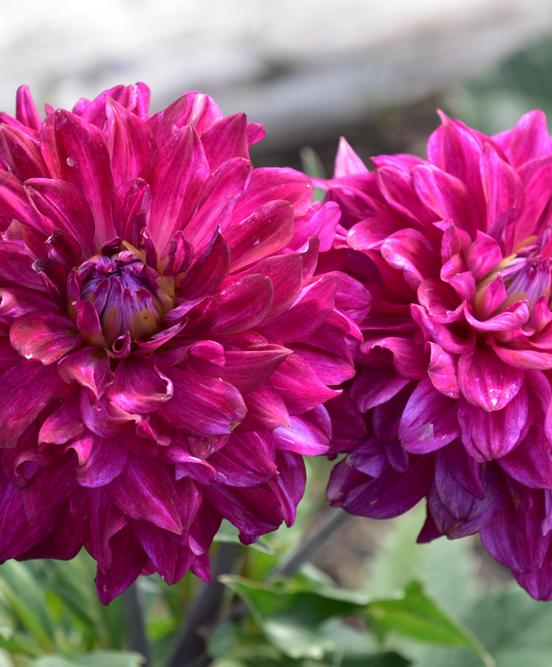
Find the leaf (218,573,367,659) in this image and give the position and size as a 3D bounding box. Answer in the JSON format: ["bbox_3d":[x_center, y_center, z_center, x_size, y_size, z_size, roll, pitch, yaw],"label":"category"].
[{"bbox_3d":[0.005,0.085,1.670,0.045,0.021,0.030,-14,22,-38],"label":"leaf"}]

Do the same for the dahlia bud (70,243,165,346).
[{"bbox_3d":[-0.045,-0.010,1.600,0.025,0.025,0.025,-2,56,2],"label":"dahlia bud"}]

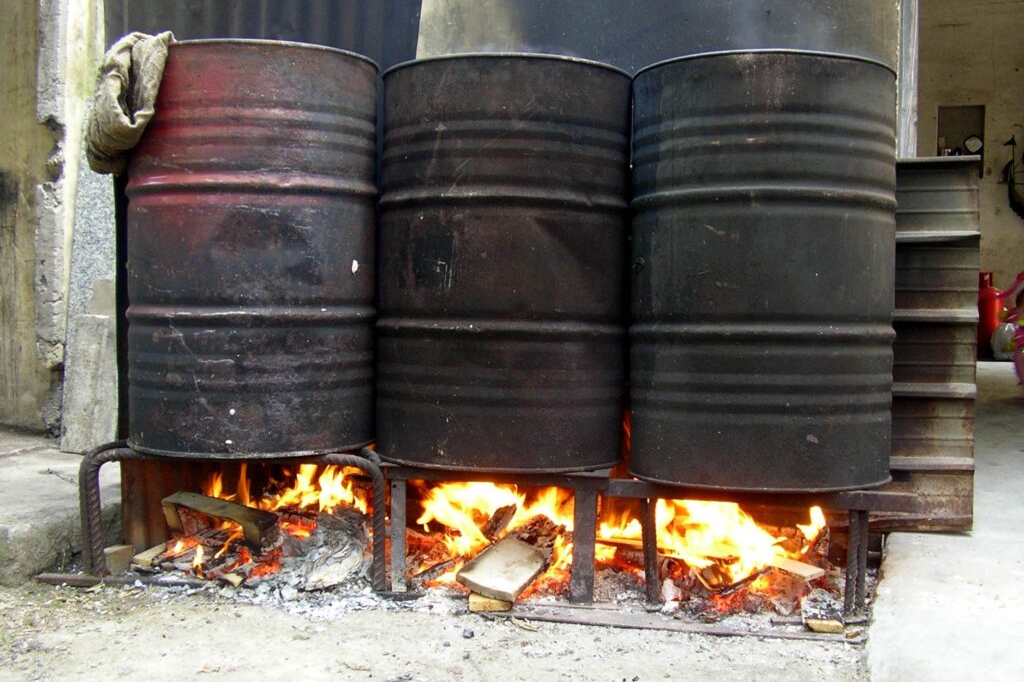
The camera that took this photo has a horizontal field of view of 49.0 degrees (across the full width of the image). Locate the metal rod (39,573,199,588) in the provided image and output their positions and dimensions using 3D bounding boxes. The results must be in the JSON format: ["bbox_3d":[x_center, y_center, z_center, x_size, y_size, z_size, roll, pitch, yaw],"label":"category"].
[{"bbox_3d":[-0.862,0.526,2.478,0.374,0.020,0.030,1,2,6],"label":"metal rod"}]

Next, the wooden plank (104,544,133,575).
[{"bbox_3d":[-0.914,0.506,2.605,0.028,0.050,0.080,1,2,17],"label":"wooden plank"}]

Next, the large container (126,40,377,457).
[{"bbox_3d":[-0.617,-0.207,2.692,0.592,0.889,0.592,0,2,0],"label":"large container"}]

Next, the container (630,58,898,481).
[{"bbox_3d":[0.561,-0.147,2.558,0.592,0.889,0.592,0,2,0],"label":"container"}]

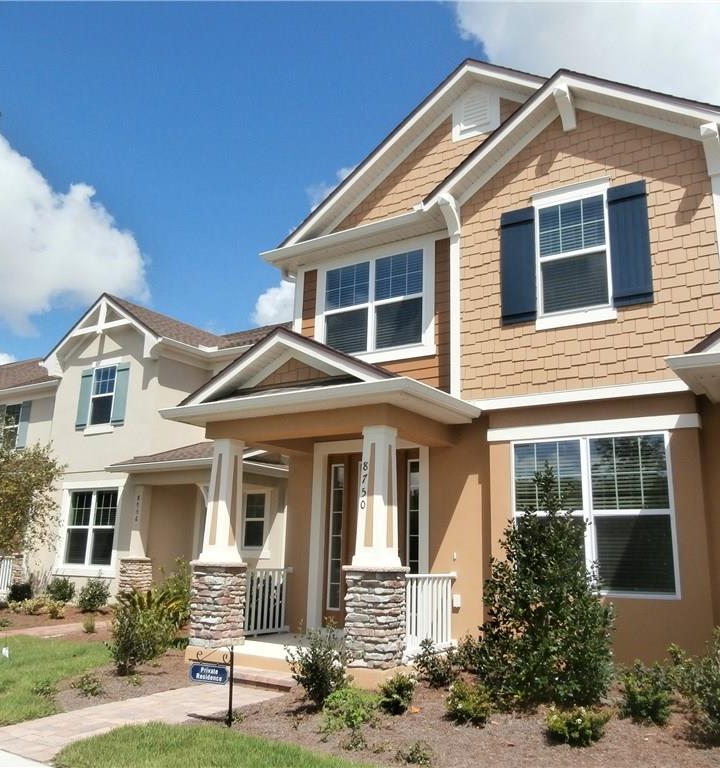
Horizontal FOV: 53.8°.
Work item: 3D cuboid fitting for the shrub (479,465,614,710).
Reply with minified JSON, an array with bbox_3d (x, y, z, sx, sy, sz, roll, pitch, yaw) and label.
[{"bbox_3d":[1.962,2.025,7.485,1.339,2.335,1.339,-7,-16,33],"label":"shrub"}]

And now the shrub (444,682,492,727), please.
[{"bbox_3d":[0.927,2.713,6.067,0.395,0.320,0.395,2,-14,0],"label":"shrub"}]

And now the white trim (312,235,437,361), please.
[{"bbox_3d":[0.182,-1.168,10.885,2.221,1.845,0.083,-7,-16,33],"label":"white trim"}]

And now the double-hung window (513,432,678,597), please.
[{"bbox_3d":[2.690,1.526,8.305,1.870,1.810,0.100,-7,-16,34],"label":"double-hung window"}]

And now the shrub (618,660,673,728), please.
[{"bbox_3d":[2.410,2.611,6.034,0.423,0.492,0.423,-7,-16,34],"label":"shrub"}]

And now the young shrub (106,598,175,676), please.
[{"bbox_3d":[-2.551,2.943,8.372,0.738,0.795,0.738,-7,-16,34],"label":"young shrub"}]

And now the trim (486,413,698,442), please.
[{"bbox_3d":[2.694,0.538,8.472,2.500,0.153,0.080,-7,-16,34],"label":"trim"}]

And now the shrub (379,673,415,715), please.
[{"bbox_3d":[0.330,2.787,6.425,0.314,0.313,0.314,2,-14,0],"label":"shrub"}]

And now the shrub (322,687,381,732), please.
[{"bbox_3d":[-0.078,2.744,6.082,0.475,0.287,0.475,1,-13,0],"label":"shrub"}]

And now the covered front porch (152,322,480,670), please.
[{"bbox_3d":[-0.608,1.430,9.397,4.075,4.050,2.171,-7,-16,33],"label":"covered front porch"}]

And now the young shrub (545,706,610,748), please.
[{"bbox_3d":[1.701,2.656,5.555,0.499,0.233,0.499,-7,-16,33],"label":"young shrub"}]

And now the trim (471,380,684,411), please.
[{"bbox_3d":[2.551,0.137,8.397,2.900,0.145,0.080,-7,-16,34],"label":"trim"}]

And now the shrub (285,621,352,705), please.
[{"bbox_3d":[-0.381,2.644,6.740,0.558,0.724,0.558,1,-13,0],"label":"shrub"}]

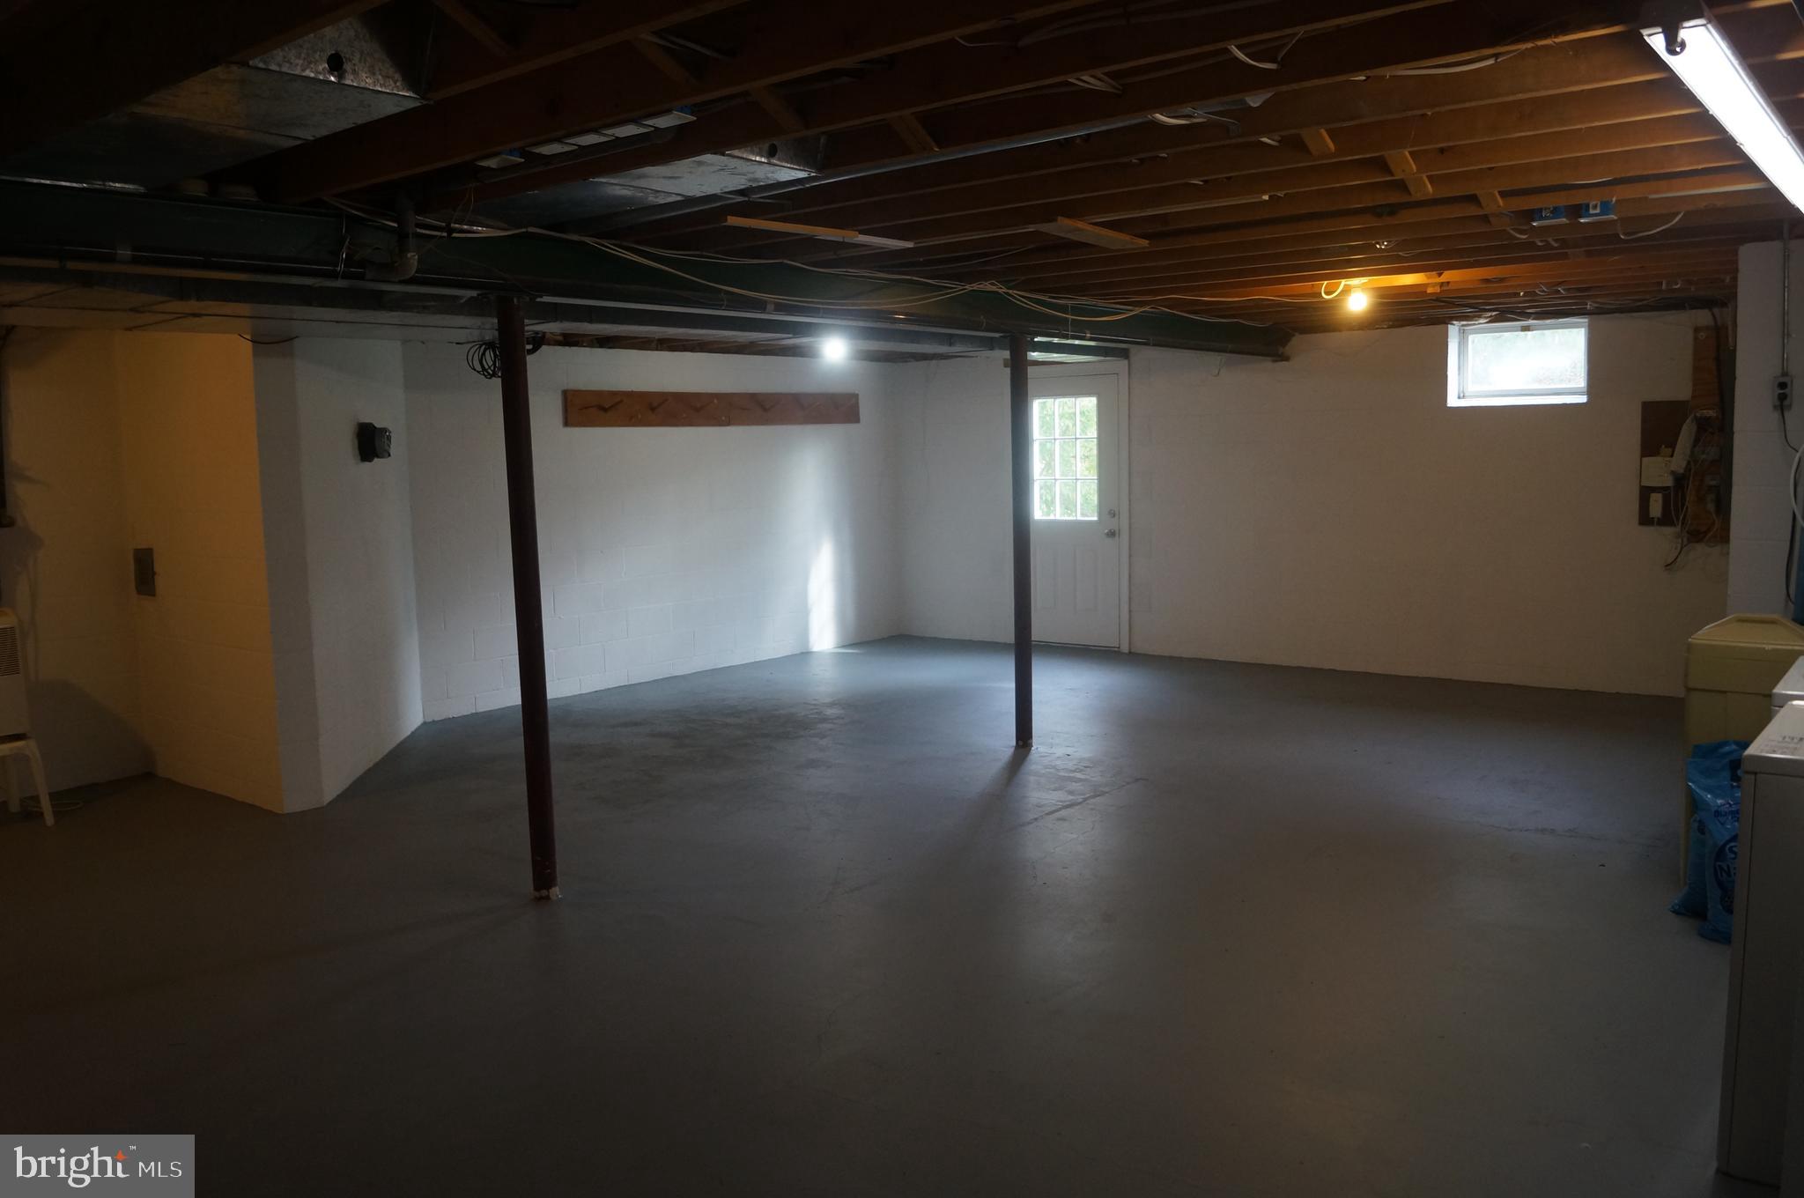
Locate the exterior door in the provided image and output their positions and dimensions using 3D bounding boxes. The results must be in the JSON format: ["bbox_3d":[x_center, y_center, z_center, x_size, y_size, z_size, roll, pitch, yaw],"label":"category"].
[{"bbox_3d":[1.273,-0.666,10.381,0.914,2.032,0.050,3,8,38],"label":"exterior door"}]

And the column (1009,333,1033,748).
[{"bbox_3d":[0.611,-0.281,6.972,0.092,2.120,0.092,-1,6,0],"label":"column"}]

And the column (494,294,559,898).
[{"bbox_3d":[-1.300,0.010,4.731,0.095,2.110,0.095,3,8,38],"label":"column"}]

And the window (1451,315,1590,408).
[{"bbox_3d":[3.820,-1.452,8.362,0.810,0.520,0.160,3,8,38],"label":"window"}]

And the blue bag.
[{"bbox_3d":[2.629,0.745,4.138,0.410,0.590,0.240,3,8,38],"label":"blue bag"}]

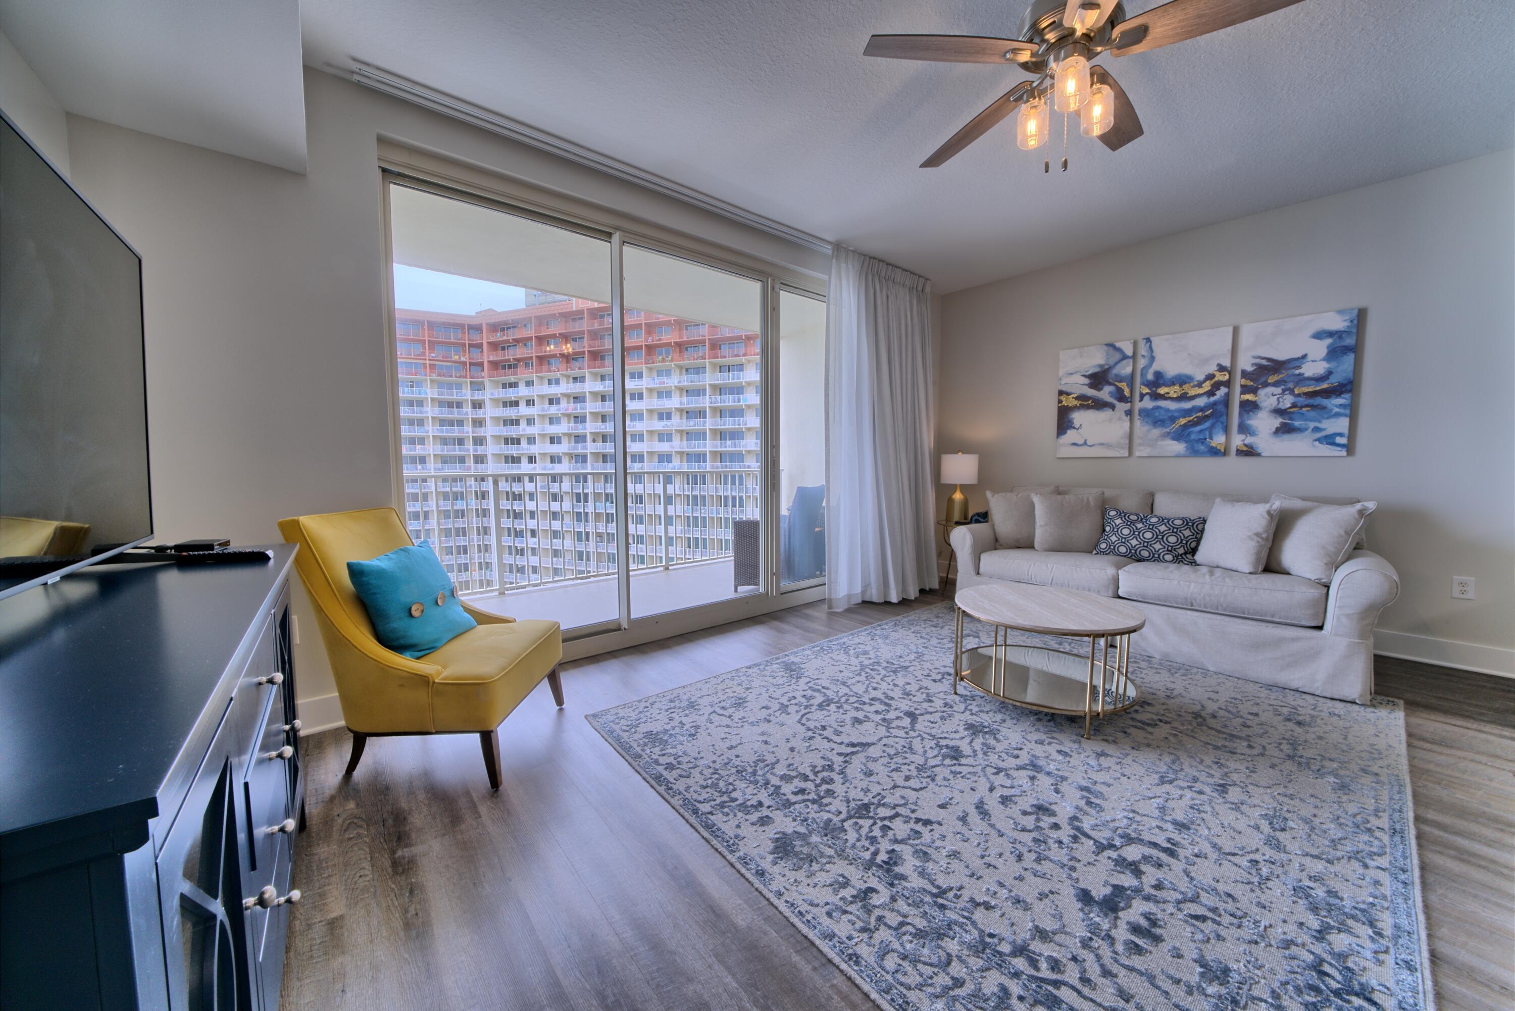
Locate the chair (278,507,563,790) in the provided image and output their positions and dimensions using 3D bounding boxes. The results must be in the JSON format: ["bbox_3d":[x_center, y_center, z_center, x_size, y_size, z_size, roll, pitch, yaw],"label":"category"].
[{"bbox_3d":[-1.325,0.509,2.093,0.817,0.978,0.678,-1,5,1],"label":"chair"}]

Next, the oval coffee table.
[{"bbox_3d":[1.407,0.704,2.501,0.800,0.443,0.800,-4,6,-39],"label":"oval coffee table"}]

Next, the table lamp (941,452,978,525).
[{"bbox_3d":[1.792,-0.156,4.486,0.335,0.652,0.335,-4,6,-39],"label":"table lamp"}]

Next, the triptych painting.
[{"bbox_3d":[2.996,-0.771,3.575,0.035,0.857,1.585,-4,6,-39],"label":"triptych painting"}]

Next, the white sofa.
[{"bbox_3d":[2.572,0.390,3.431,0.931,0.920,2.192,-4,6,-39],"label":"white sofa"}]

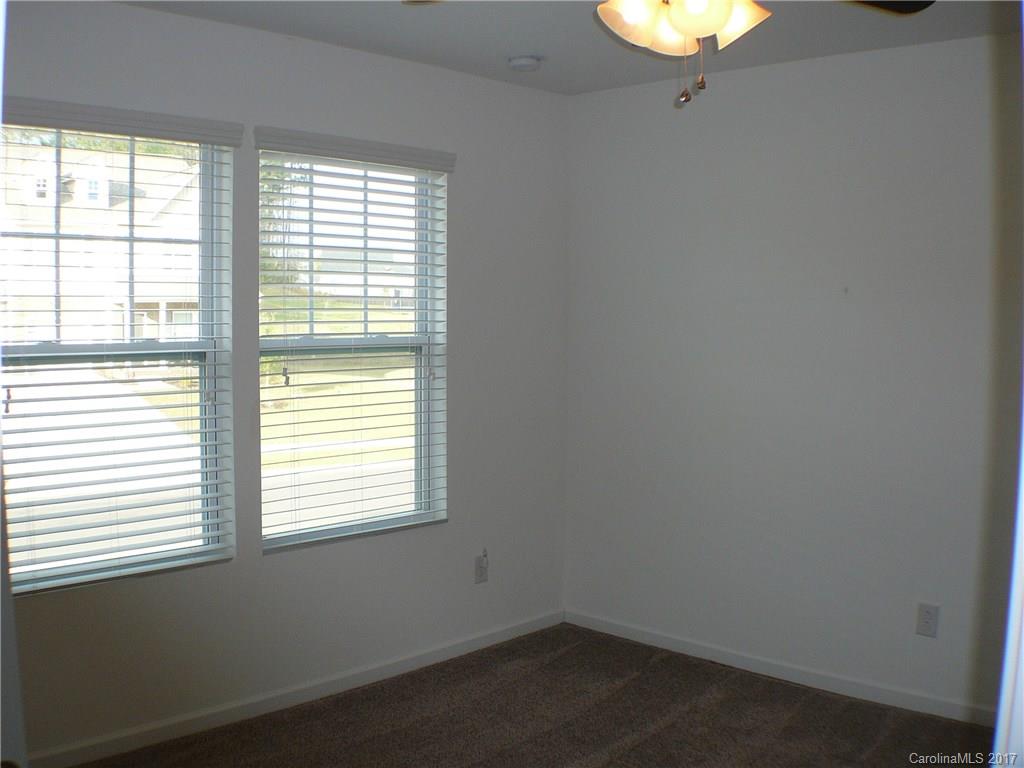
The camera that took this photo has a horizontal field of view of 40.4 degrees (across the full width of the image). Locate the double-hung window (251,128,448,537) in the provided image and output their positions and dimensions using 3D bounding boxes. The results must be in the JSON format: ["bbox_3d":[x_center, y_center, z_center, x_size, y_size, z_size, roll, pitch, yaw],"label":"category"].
[{"bbox_3d":[-0.610,-0.135,5.275,0.110,1.420,0.950,4,4,41],"label":"double-hung window"}]

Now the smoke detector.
[{"bbox_3d":[0.048,-1.214,5.285,0.132,0.043,0.132,1,3,0],"label":"smoke detector"}]

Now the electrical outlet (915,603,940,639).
[{"bbox_3d":[1.486,0.847,4.973,0.074,0.117,0.011,4,4,44],"label":"electrical outlet"}]

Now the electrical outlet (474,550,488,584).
[{"bbox_3d":[-0.124,0.775,5.817,0.012,0.117,0.074,4,4,41],"label":"electrical outlet"}]

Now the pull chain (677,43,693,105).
[{"bbox_3d":[0.386,-0.689,3.080,0.025,0.135,0.025,1,3,0],"label":"pull chain"}]

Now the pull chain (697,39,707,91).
[{"bbox_3d":[0.420,-0.708,3.080,0.020,0.115,0.020,1,3,0],"label":"pull chain"}]

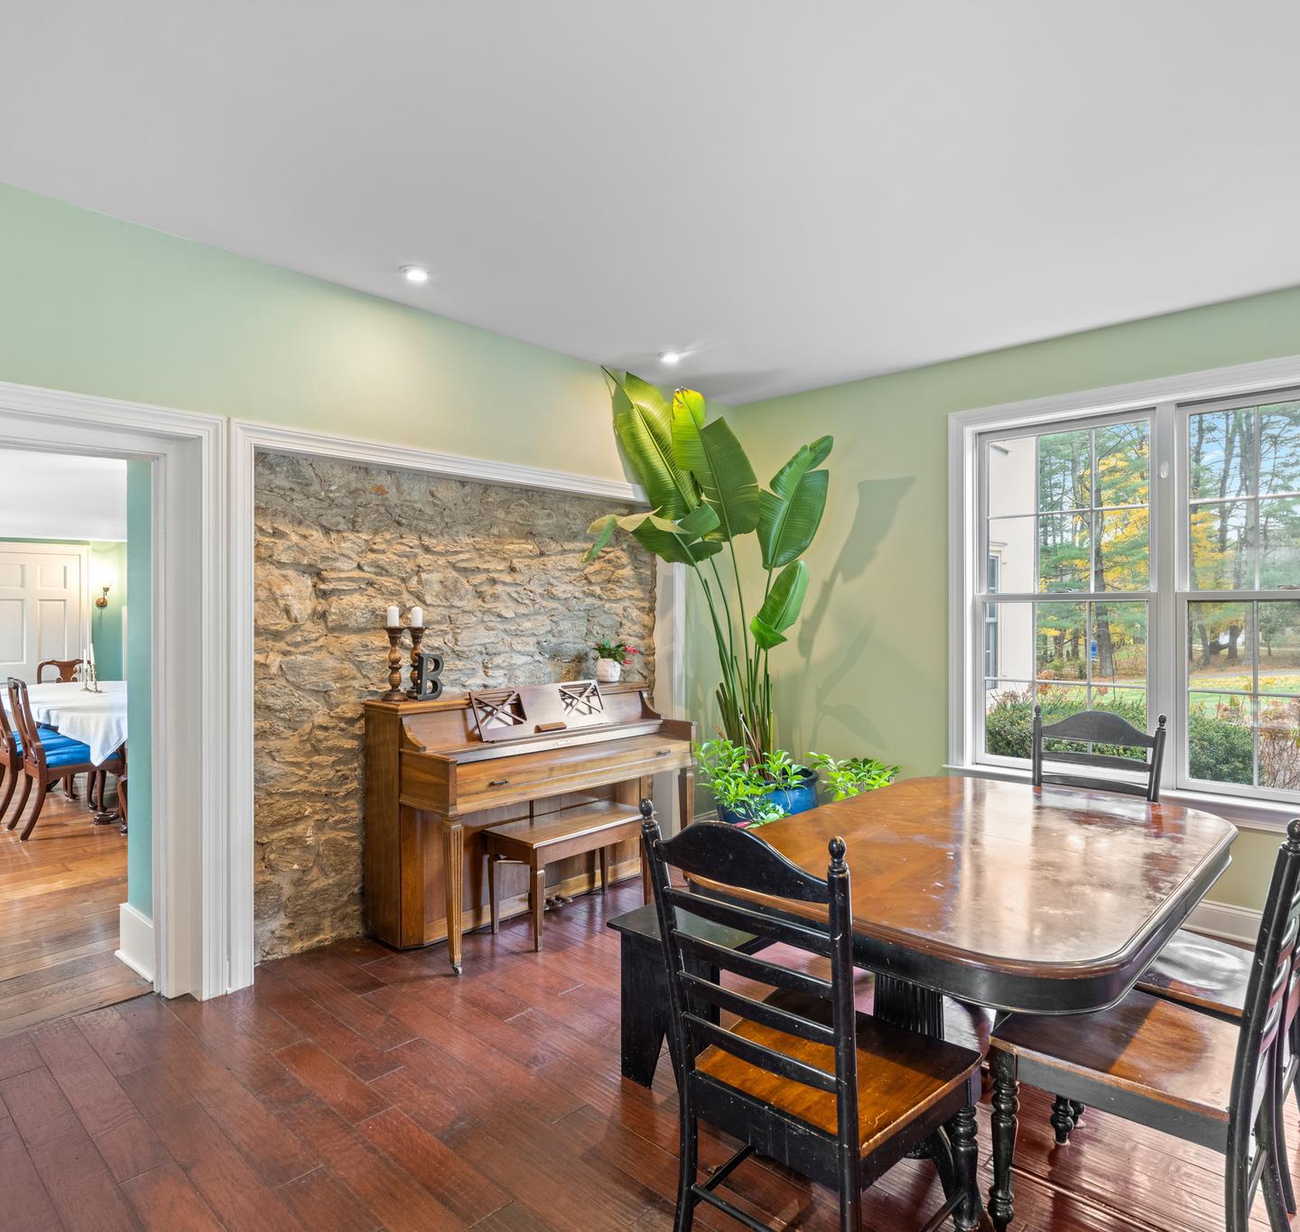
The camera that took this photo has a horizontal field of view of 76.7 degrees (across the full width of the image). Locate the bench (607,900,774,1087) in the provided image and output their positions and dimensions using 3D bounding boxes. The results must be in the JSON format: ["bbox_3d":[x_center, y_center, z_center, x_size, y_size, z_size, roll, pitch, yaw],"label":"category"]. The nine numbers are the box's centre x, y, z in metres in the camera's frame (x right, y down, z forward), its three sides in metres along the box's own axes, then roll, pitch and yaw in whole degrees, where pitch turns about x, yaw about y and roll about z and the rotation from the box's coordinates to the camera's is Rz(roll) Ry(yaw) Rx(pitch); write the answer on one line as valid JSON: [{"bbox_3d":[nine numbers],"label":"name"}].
[{"bbox_3d":[0.425,1.176,2.817,0.399,0.451,1.200,0,0,43],"label":"bench"}]

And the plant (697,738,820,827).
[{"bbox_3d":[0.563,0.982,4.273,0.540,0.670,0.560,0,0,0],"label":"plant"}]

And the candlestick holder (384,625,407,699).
[{"bbox_3d":[-1.128,0.217,3.641,0.115,0.321,0.115,0,0,43],"label":"candlestick holder"}]

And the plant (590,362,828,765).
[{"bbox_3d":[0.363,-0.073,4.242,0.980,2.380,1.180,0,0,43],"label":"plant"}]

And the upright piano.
[{"bbox_3d":[-0.509,0.881,3.918,0.620,1.034,1.476,0,0,43],"label":"upright piano"}]

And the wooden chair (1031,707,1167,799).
[{"bbox_3d":[1.579,0.886,3.046,0.490,1.029,0.580,0,0,43],"label":"wooden chair"}]

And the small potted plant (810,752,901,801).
[{"bbox_3d":[1.082,0.997,4.323,0.440,0.560,0.460,0,0,43],"label":"small potted plant"}]

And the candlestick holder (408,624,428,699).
[{"bbox_3d":[-1.058,0.216,3.731,0.115,0.321,0.115,0,0,43],"label":"candlestick holder"}]

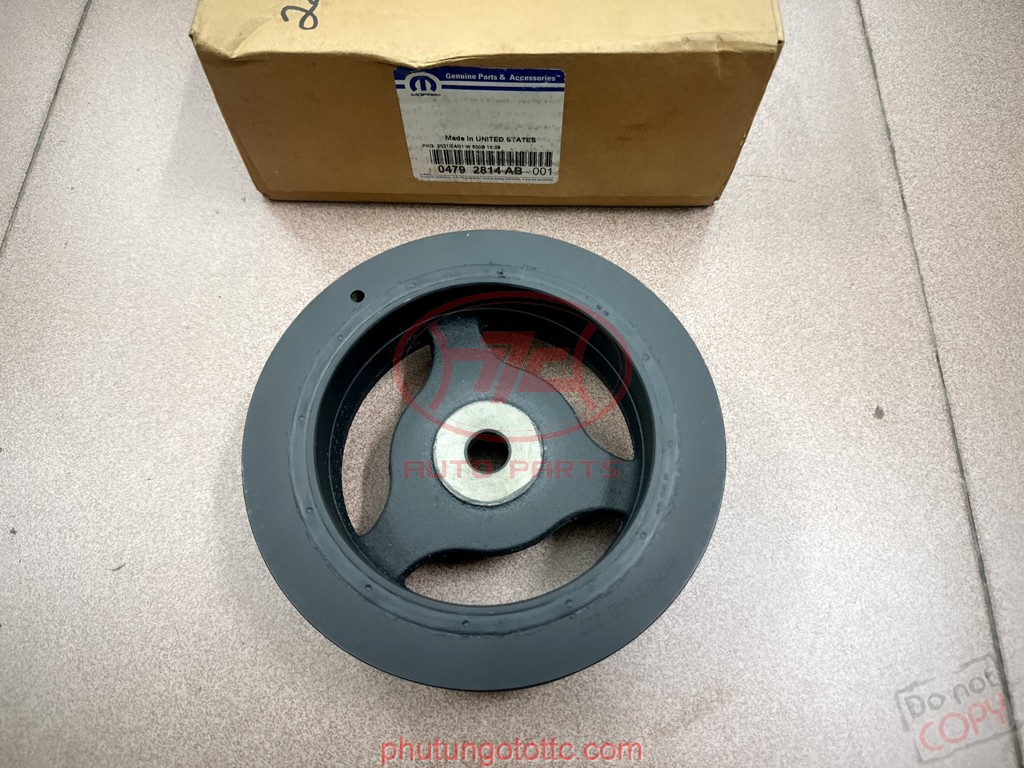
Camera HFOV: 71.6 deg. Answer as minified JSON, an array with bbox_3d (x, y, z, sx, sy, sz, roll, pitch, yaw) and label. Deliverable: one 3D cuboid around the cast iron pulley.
[{"bbox_3d":[-0.009,0.024,0.262,0.164,0.043,0.164,0,67,0],"label":"cast iron pulley"}]

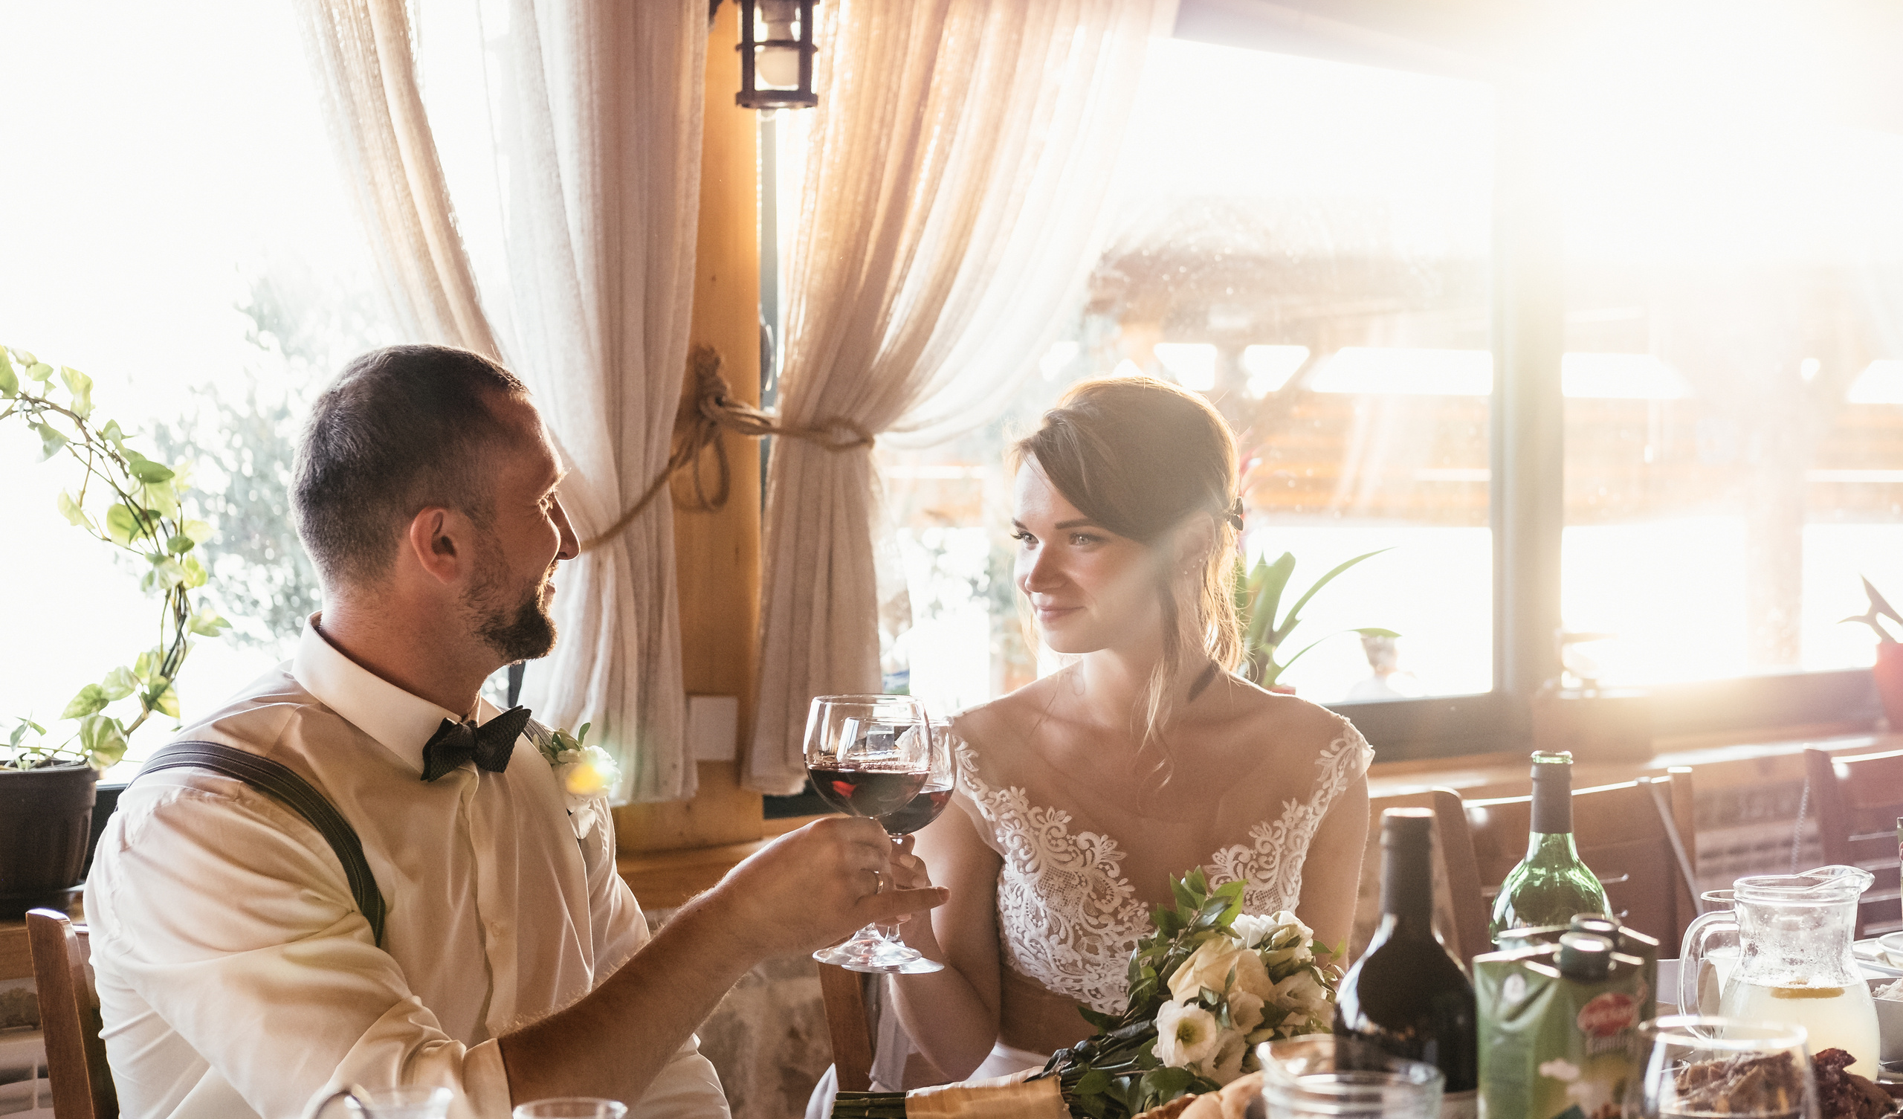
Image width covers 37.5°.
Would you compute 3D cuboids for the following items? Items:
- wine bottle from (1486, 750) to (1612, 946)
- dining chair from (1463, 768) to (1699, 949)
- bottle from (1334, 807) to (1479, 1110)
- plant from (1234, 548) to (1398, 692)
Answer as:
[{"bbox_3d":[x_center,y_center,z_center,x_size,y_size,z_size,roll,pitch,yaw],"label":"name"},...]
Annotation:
[{"bbox_3d":[0.413,0.285,1.929,0.086,0.305,0.086,0,1,0],"label":"wine bottle"},{"bbox_3d":[0.820,0.696,2.818,0.430,0.920,0.500,-1,2,-40],"label":"dining chair"},{"bbox_3d":[0.249,0.287,1.534,0.078,0.303,0.078,0,1,0],"label":"bottle"},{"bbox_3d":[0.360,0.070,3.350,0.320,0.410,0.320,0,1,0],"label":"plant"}]

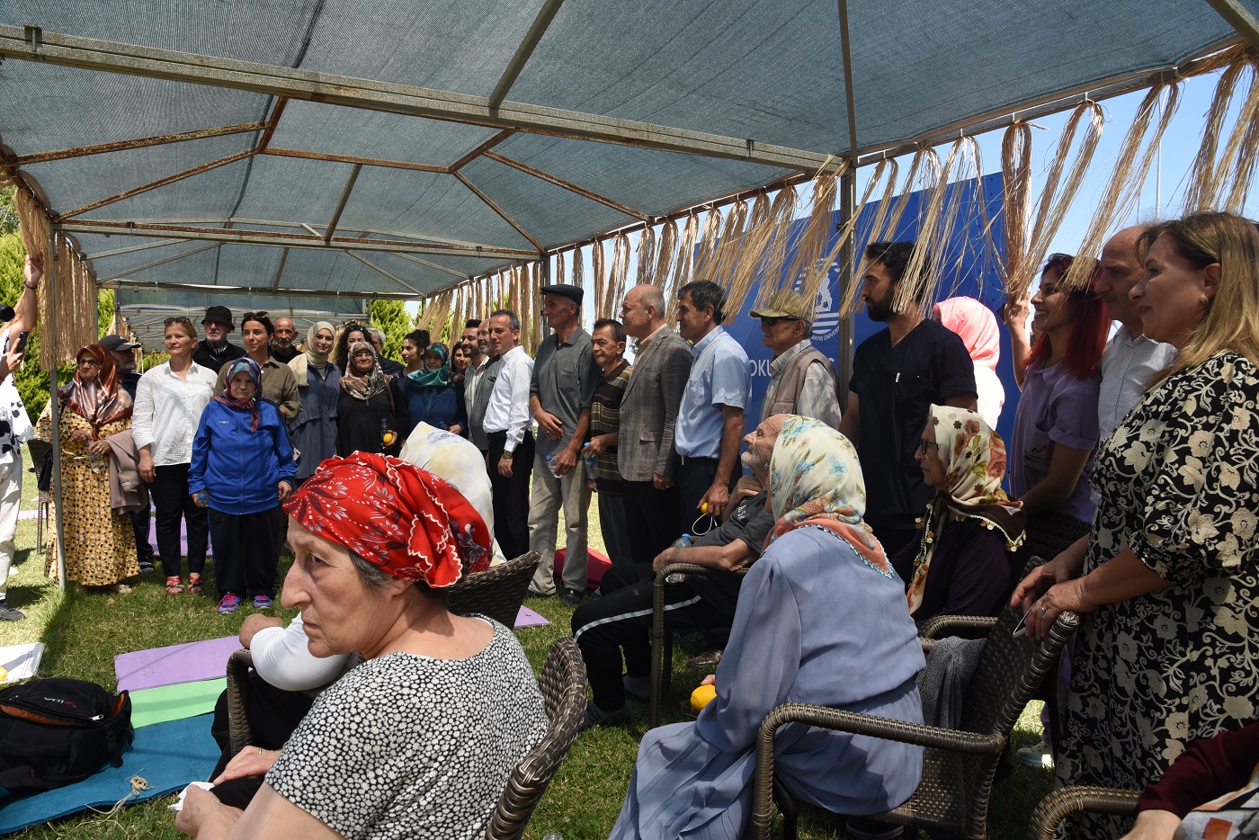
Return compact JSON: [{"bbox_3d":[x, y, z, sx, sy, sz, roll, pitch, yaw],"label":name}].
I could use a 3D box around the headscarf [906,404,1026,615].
[{"bbox_3d":[0.965,0.255,2.410,0.330,0.600,0.320,1,3,16],"label":"headscarf"}]

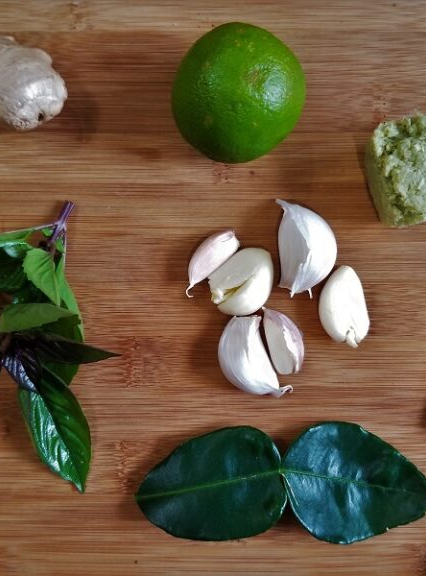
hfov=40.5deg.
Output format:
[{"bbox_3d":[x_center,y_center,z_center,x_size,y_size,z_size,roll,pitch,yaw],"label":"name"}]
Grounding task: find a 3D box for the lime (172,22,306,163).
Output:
[{"bbox_3d":[0.010,-0.077,0.229,0.053,0.053,0.053,0,88,0],"label":"lime"}]

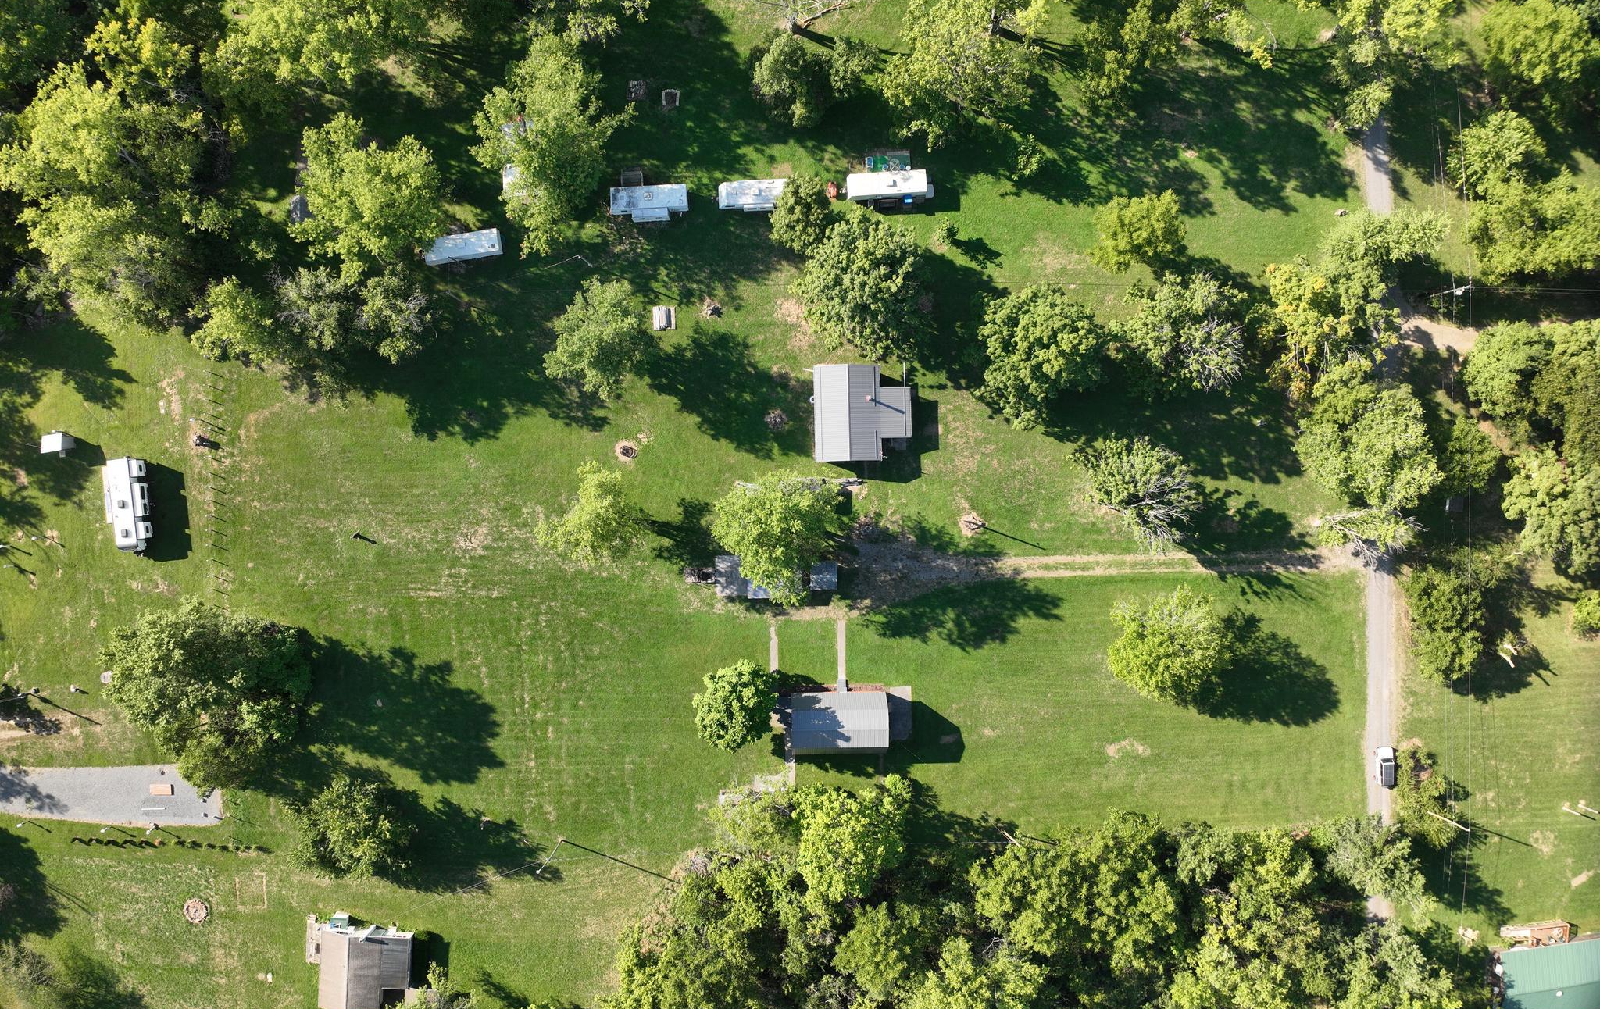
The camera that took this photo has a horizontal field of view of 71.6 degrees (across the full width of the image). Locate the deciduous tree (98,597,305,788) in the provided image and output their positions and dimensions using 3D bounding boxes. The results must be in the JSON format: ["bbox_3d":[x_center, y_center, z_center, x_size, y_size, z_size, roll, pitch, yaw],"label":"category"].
[{"bbox_3d":[-64.600,20.400,121.300,19.800,19.000,19.800,0,90,0],"label":"deciduous tree"}]

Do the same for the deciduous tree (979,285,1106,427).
[{"bbox_3d":[25.200,-15.400,115.750,12.700,14.500,14.400,0,90,0],"label":"deciduous tree"}]

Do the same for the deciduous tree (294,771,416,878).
[{"bbox_3d":[-48.296,34.802,121.732,12.664,13.000,10.988,0,90,1],"label":"deciduous tree"}]

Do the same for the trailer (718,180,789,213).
[{"bbox_3d":[-4.620,-33.740,121.900,8.400,3.100,2.850,-2,90,0],"label":"trailer"}]

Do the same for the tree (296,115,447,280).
[{"bbox_3d":[-45.163,-32.403,119.037,15.048,17.500,16.973,0,90,1],"label":"tree"}]

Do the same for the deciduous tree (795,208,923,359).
[{"bbox_3d":[6.200,-23.000,115.500,13.200,15.000,15.400,0,90,0],"label":"deciduous tree"}]

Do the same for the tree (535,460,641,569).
[{"bbox_3d":[-22.934,1.010,121.512,11.255,12.000,11.789,0,90,1],"label":"tree"}]

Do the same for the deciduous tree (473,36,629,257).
[{"bbox_3d":[-25.200,-36.300,113.500,15.300,19.000,20.500,0,90,0],"label":"deciduous tree"}]

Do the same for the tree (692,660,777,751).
[{"bbox_3d":[-6.900,21.000,117.800,9.000,11.500,9.000,0,90,0],"label":"tree"}]

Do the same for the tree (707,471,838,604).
[{"bbox_3d":[-2.655,3.656,116.853,13.296,20.500,13.540,0,90,1],"label":"tree"}]

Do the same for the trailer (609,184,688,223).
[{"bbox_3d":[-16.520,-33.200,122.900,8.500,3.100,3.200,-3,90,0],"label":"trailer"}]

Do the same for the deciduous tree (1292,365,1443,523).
[{"bbox_3d":[58.700,-6.400,115.000,13.300,16.000,16.000,0,90,0],"label":"deciduous tree"}]

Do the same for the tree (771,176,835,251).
[{"bbox_3d":[0.200,-30.800,118.700,7.000,8.500,7.000,0,90,0],"label":"tree"}]

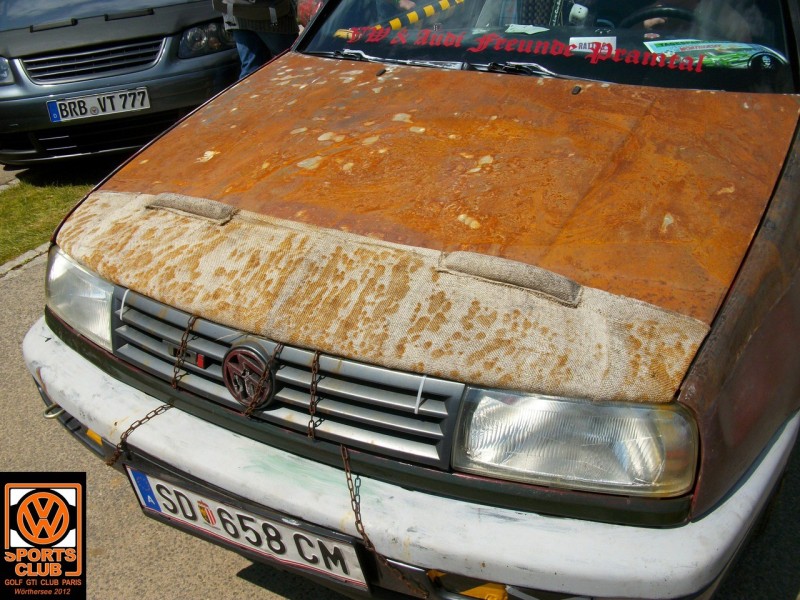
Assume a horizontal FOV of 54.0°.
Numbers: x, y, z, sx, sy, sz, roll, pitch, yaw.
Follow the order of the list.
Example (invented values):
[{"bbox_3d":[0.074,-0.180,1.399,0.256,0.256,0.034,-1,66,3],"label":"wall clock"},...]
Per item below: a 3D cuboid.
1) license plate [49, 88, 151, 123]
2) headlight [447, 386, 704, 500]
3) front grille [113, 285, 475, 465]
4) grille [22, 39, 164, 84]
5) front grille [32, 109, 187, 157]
[{"bbox_3d":[-1.636,-1.064,4.292,0.520,0.110,0.015,-16,33,-22],"label":"license plate"},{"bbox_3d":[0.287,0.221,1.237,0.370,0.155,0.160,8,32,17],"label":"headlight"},{"bbox_3d":[-0.257,0.137,1.402,0.770,0.147,0.130,13,34,25],"label":"front grille"},{"bbox_3d":[-1.653,-1.298,4.228,0.740,0.155,0.120,-16,33,-22],"label":"grille"},{"bbox_3d":[-1.634,-0.958,4.429,0.780,0.150,0.110,-16,33,-22],"label":"front grille"}]

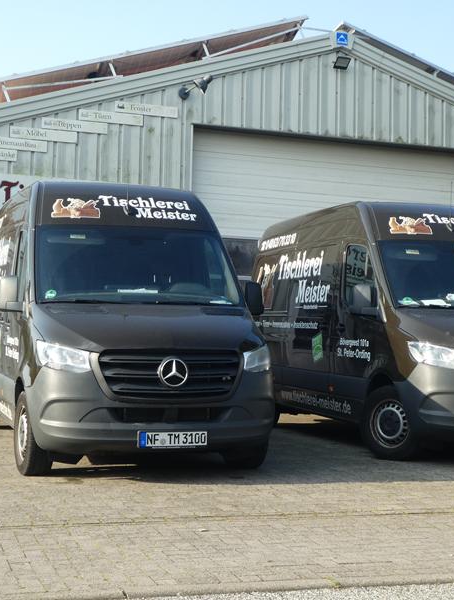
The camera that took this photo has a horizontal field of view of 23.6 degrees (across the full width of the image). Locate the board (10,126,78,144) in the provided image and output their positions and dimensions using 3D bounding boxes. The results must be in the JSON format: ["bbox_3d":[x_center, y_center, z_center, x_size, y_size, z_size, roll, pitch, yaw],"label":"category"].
[{"bbox_3d":[-2.477,-2.236,14.727,0.909,0.149,0.030,3,-5,-19],"label":"board"}]

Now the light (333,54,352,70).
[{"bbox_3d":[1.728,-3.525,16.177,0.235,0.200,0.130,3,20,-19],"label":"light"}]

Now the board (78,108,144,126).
[{"bbox_3d":[-1.597,-2.523,15.056,0.908,0.148,0.030,3,-5,-19],"label":"board"}]

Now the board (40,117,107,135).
[{"bbox_3d":[-2.079,-2.382,14.877,0.906,0.148,0.030,3,-5,-19],"label":"board"}]

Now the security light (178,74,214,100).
[{"bbox_3d":[-0.425,-3.013,15.354,0.410,0.290,0.340,3,-5,-19],"label":"security light"}]

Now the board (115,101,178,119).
[{"bbox_3d":[-1.122,-2.667,15.233,0.905,0.148,0.030,3,-5,-19],"label":"board"}]

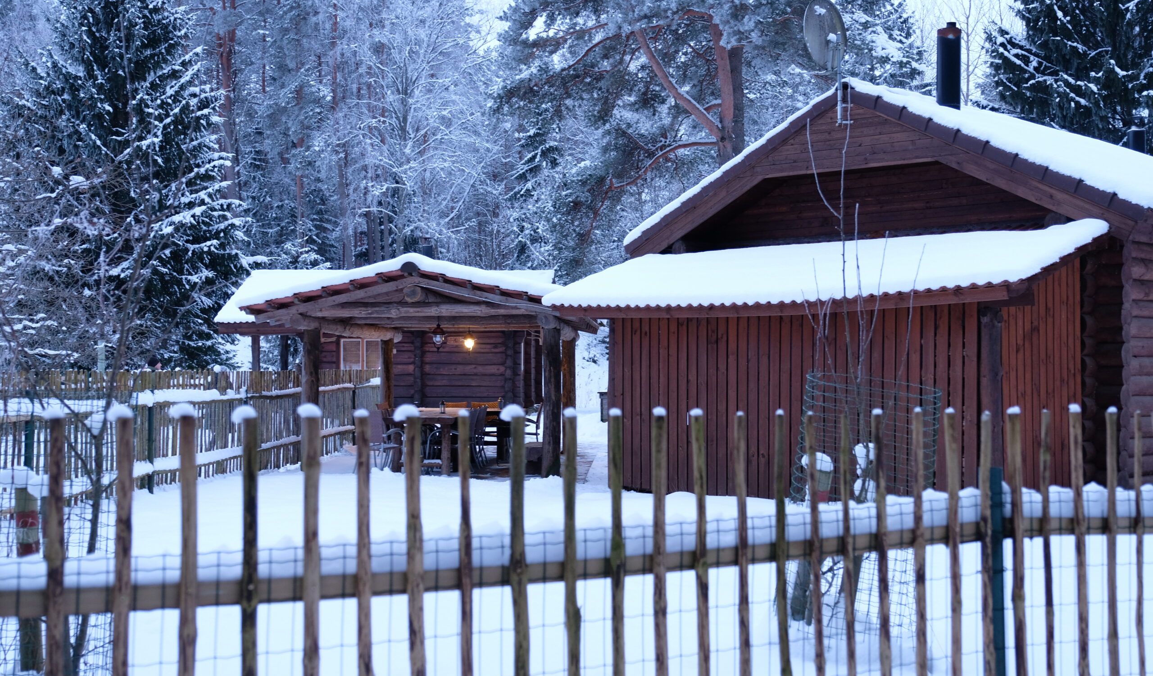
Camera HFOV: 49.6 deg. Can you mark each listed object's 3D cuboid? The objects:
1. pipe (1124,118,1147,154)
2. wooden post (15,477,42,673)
[{"bbox_3d":[8.523,-3.033,19.000,0.290,0.600,0.290,-1,-2,44],"label":"pipe"},{"bbox_3d":[-2.368,1.029,5.400,0.100,0.840,0.100,-2,-1,0],"label":"wooden post"}]

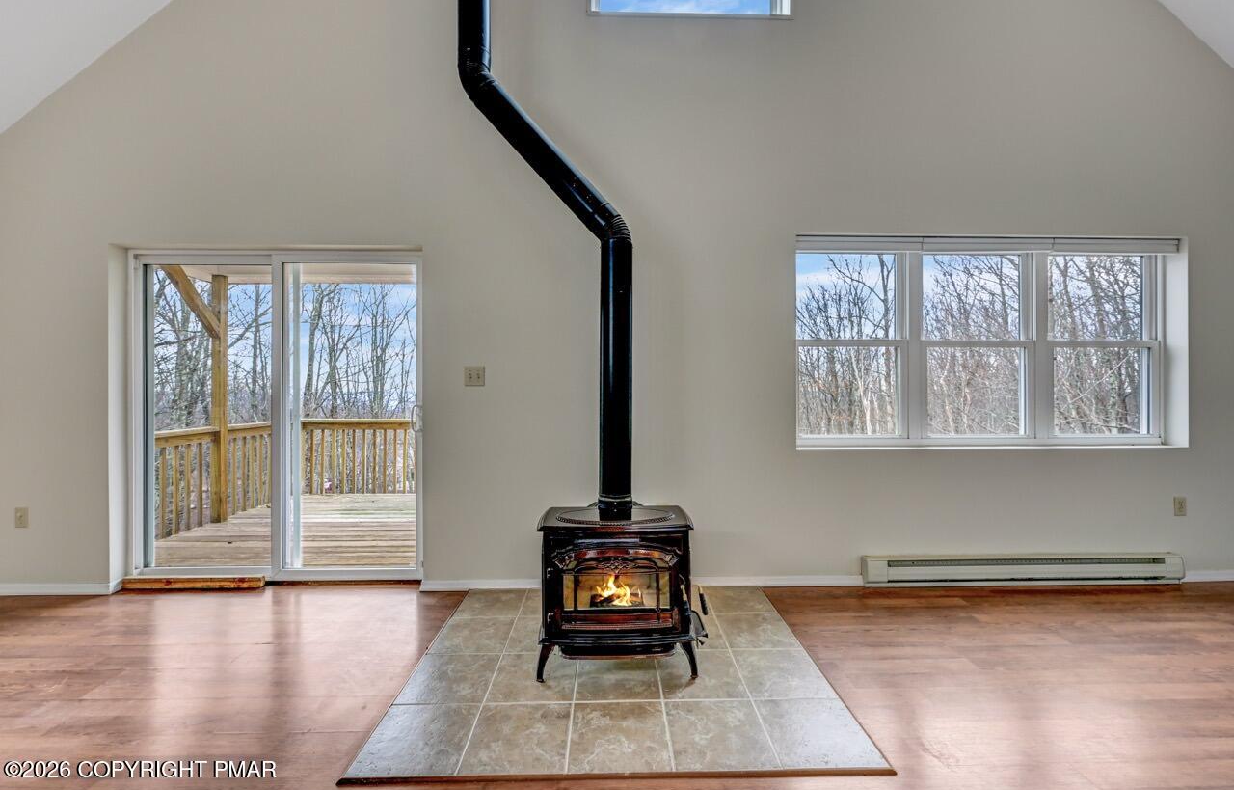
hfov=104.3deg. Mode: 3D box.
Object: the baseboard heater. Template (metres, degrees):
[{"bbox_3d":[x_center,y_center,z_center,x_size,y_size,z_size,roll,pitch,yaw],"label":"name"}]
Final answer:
[{"bbox_3d":[2.364,1.019,2.804,1.849,0.170,0.071,0,0,-1],"label":"baseboard heater"}]

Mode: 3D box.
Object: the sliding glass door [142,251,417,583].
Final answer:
[{"bbox_3d":[-2.015,0.132,2.893,1.762,1.970,0.099,0,0,-1],"label":"sliding glass door"}]

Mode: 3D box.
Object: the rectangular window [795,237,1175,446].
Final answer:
[{"bbox_3d":[2.221,-0.304,2.916,2.336,1.243,0.114,0,0,-1],"label":"rectangular window"}]

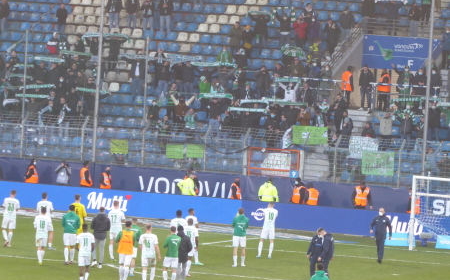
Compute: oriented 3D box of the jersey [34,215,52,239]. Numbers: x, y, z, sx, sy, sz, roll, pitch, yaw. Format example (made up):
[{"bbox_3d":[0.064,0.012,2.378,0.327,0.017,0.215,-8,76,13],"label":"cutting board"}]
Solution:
[{"bbox_3d":[-5.621,2.674,129.000,0.520,0.720,0.300,3,3,3],"label":"jersey"}]

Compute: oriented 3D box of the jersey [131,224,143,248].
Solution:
[{"bbox_3d":[-2.725,2.908,127.252,0.480,0.720,0.350,3,3,-3],"label":"jersey"}]

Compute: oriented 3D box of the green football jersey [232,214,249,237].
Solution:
[{"bbox_3d":[0.508,2.726,133.048,0.500,0.680,0.360,3,3,2],"label":"green football jersey"}]

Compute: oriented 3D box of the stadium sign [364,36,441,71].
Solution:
[{"bbox_3d":[6.862,-3.357,162.947,3.250,1.280,0.060,4,3,23],"label":"stadium sign"}]

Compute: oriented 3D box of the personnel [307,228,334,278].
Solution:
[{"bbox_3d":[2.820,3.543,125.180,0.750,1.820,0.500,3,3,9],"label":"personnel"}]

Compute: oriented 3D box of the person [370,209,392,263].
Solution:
[{"bbox_3d":[5.141,3.144,137.576,0.680,1.810,0.450,3,3,6],"label":"person"}]

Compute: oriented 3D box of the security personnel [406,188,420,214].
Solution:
[{"bbox_3d":[6.746,2.624,150.990,0.400,1.700,0.550,4,3,28],"label":"security personnel"}]

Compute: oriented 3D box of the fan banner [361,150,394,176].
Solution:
[{"bbox_3d":[5.701,0.880,155.538,1.240,0.880,0.050,4,3,19],"label":"fan banner"}]

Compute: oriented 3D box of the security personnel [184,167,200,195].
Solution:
[{"bbox_3d":[-1.305,1.965,153.951,0.450,1.770,0.550,4,3,25],"label":"security personnel"}]

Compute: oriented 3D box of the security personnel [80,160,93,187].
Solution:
[{"bbox_3d":[-5.162,1.680,154.743,0.380,1.800,0.540,2,3,-22],"label":"security personnel"}]

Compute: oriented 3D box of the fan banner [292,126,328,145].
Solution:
[{"bbox_3d":[3.200,-0.160,156.000,1.330,0.670,0.060,4,3,11],"label":"fan banner"}]

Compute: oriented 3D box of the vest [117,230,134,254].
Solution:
[{"bbox_3d":[-2.948,3.031,124.101,0.480,0.740,0.340,3,3,-9],"label":"vest"}]

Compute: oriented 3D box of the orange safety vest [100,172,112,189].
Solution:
[{"bbox_3d":[-4.427,1.556,155.866,0.500,0.670,0.340,1,3,-33],"label":"orange safety vest"}]

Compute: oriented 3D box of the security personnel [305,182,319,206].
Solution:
[{"bbox_3d":[3.088,2.410,152.575,0.550,1.700,0.400,1,3,-30],"label":"security personnel"}]

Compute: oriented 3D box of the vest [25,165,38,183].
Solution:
[{"bbox_3d":[-7.161,1.268,155.050,0.340,0.700,0.500,4,3,20],"label":"vest"}]

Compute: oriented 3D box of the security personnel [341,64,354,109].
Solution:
[{"bbox_3d":[4.730,-2.083,161.699,0.400,1.700,0.520,0,4,-45],"label":"security personnel"}]

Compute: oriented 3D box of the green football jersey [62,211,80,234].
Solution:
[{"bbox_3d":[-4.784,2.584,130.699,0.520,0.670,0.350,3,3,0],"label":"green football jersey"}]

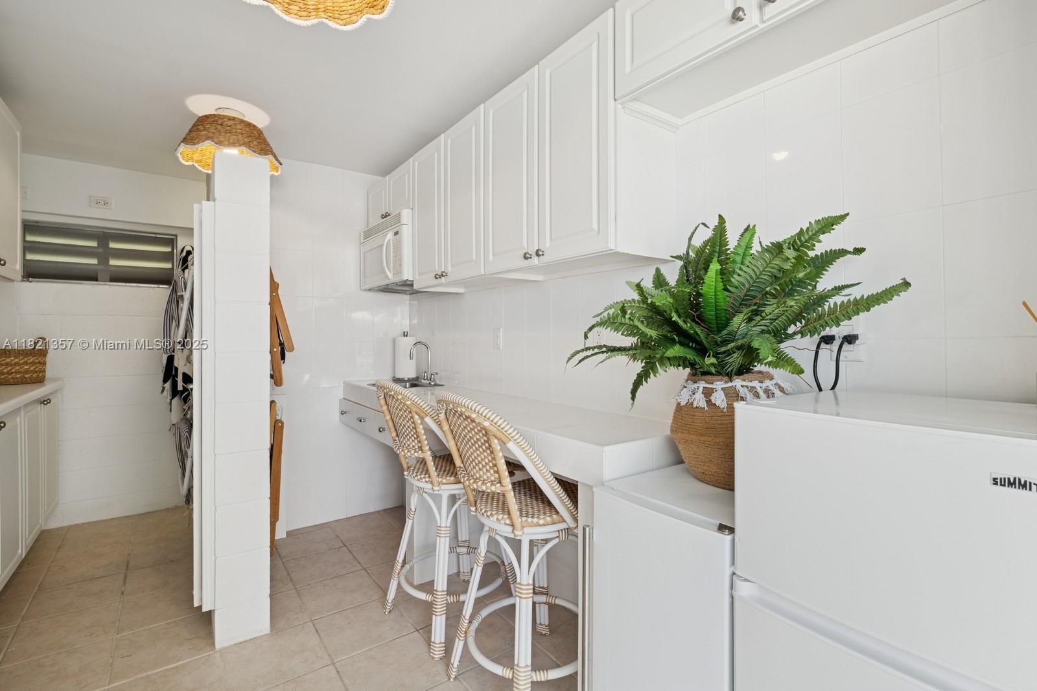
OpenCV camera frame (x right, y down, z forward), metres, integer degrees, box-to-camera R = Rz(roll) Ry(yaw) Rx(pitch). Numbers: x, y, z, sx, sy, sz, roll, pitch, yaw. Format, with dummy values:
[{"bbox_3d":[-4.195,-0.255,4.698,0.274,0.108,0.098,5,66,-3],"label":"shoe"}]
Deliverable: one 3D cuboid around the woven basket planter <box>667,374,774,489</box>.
[{"bbox_3d":[0.590,0.228,1.284,0.320,0.287,0.320,0,0,-37],"label":"woven basket planter"}]

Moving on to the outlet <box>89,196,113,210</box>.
[{"bbox_3d":[-2.821,-0.970,3.120,0.124,0.077,0.010,0,1,-37],"label":"outlet"}]

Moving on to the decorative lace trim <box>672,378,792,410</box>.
[{"bbox_3d":[0.599,0.130,1.292,0.318,0.072,0.318,0,1,-37],"label":"decorative lace trim"}]

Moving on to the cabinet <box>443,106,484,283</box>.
[{"bbox_3d":[-0.126,-0.682,2.253,0.333,0.741,0.366,0,1,-37],"label":"cabinet"}]

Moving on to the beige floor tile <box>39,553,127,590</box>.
[{"bbox_3d":[-2.314,1.205,2.473,0.335,0.010,0.335,0,1,-37],"label":"beige floor tile"}]

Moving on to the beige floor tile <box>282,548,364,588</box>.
[{"bbox_3d":[-1.064,1.206,2.515,0.335,0.010,0.335,0,1,-37],"label":"beige floor tile"}]

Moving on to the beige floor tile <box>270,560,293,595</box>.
[{"bbox_3d":[-1.338,1.203,2.318,0.337,0.012,0.336,0,0,-37],"label":"beige floor tile"}]

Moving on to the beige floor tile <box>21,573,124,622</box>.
[{"bbox_3d":[-2.114,1.209,2.210,0.335,0.010,0.330,0,1,-37],"label":"beige floor tile"}]

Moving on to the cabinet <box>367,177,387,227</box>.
[{"bbox_3d":[-0.826,-0.937,3.183,0.320,0.283,0.375,0,0,-37],"label":"cabinet"}]

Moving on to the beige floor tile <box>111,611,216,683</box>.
[{"bbox_3d":[-1.424,1.214,1.867,0.335,0.010,0.335,0,1,-37],"label":"beige floor tile"}]

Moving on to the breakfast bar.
[{"bbox_3d":[-0.304,0.733,2.336,0.498,0.943,2.430,0,0,-37],"label":"breakfast bar"}]

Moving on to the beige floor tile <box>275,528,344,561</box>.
[{"bbox_3d":[-1.270,1.203,2.789,0.337,0.012,0.336,0,0,-37],"label":"beige floor tile"}]

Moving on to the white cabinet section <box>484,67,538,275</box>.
[{"bbox_3d":[0.080,-0.696,2.006,0.305,0.765,0.385,0,1,-37],"label":"white cabinet section"}]

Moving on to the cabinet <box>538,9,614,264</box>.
[{"bbox_3d":[0.314,-0.671,1.661,0.320,0.755,0.373,0,0,-37],"label":"cabinet"}]

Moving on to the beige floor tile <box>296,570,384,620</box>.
[{"bbox_3d":[-0.867,1.207,2.251,0.337,0.012,0.336,0,0,-37],"label":"beige floor tile"}]

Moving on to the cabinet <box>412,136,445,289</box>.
[{"bbox_3d":[-0.355,-0.688,2.554,0.320,0.753,0.370,0,0,-37],"label":"cabinet"}]

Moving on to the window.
[{"bbox_3d":[-2.832,-0.602,3.159,0.770,0.389,0.080,0,0,-37],"label":"window"}]

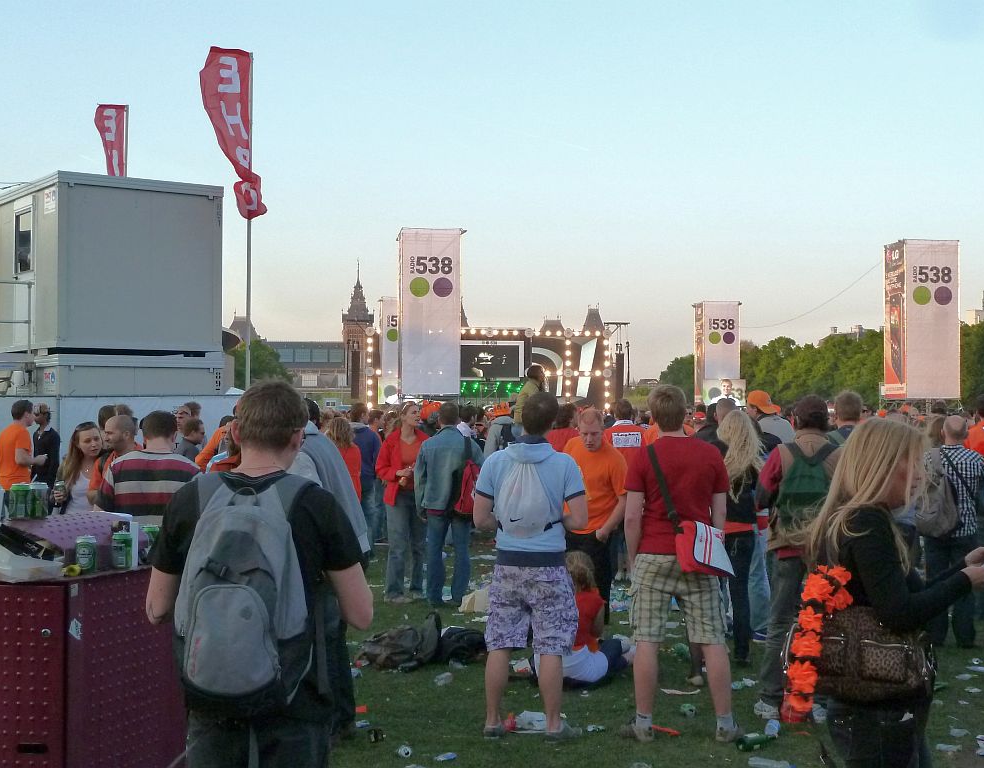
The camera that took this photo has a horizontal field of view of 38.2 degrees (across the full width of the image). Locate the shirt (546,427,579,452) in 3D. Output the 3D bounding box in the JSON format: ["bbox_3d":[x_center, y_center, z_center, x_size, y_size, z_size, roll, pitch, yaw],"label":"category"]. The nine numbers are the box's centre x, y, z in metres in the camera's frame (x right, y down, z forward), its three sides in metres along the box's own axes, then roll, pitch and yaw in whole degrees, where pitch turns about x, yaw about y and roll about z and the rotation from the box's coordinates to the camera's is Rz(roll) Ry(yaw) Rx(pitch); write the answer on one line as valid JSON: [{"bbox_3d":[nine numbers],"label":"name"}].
[{"bbox_3d":[0.638,0.706,12.000,0.480,0.680,0.280,0,-1,3],"label":"shirt"}]

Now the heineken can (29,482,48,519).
[{"bbox_3d":[-1.469,0.379,4.600,0.066,0.116,0.066,0,-1,-17],"label":"heineken can"}]

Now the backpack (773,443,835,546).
[{"bbox_3d":[1.722,0.581,7.750,0.350,0.500,0.200,0,-1,9],"label":"backpack"}]

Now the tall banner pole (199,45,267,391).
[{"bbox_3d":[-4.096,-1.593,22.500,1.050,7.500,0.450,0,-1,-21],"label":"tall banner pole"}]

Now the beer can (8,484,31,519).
[{"bbox_3d":[-1.550,0.386,4.660,0.066,0.116,0.066,0,-1,-17],"label":"beer can"}]

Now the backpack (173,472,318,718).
[{"bbox_3d":[-0.608,0.519,3.500,0.320,0.560,0.240,0,-1,6],"label":"backpack"}]

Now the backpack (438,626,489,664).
[{"bbox_3d":[-0.172,1.768,9.600,0.400,0.230,0.330,0,-1,0],"label":"backpack"}]

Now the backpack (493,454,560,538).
[{"bbox_3d":[0.174,0.567,7.150,0.330,0.420,0.140,0,-1,0],"label":"backpack"}]

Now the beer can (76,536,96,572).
[{"bbox_3d":[-1.330,0.558,4.660,0.066,0.115,0.066,0,-1,-12],"label":"beer can"}]

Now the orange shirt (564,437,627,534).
[{"bbox_3d":[0.765,0.765,10.700,0.530,0.710,0.320,0,-1,13],"label":"orange shirt"}]

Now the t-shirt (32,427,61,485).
[{"bbox_3d":[-4.769,0.797,15.200,0.470,0.700,0.290,-1,-1,37],"label":"t-shirt"}]

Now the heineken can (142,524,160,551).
[{"bbox_3d":[-1.206,0.560,5.020,0.066,0.115,0.066,0,-1,-12],"label":"heineken can"}]

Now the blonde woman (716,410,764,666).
[{"bbox_3d":[1.684,1.049,9.700,0.460,1.720,0.340,0,-1,-3],"label":"blonde woman"}]

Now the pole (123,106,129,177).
[{"bbox_3d":[-7.966,-1.981,30.950,0.080,8.200,0.080,0,-1,0],"label":"pole"}]

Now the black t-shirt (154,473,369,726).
[{"bbox_3d":[-0.608,0.551,3.680,0.520,0.630,0.310,0,-1,6],"label":"black t-shirt"}]

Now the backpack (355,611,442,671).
[{"bbox_3d":[-0.625,1.727,9.600,0.560,0.340,0.270,0,-45,0],"label":"backpack"}]

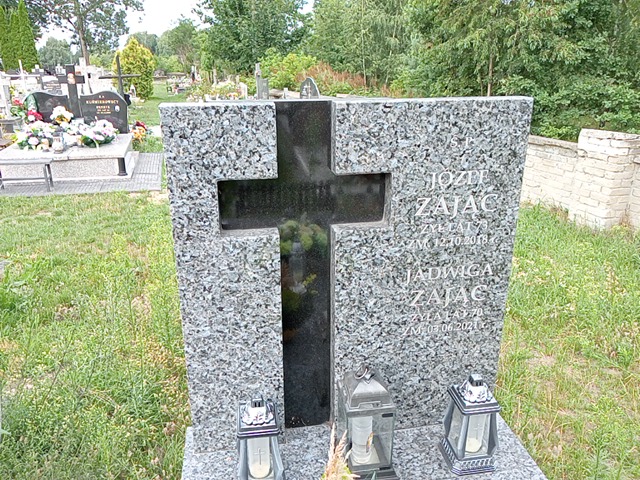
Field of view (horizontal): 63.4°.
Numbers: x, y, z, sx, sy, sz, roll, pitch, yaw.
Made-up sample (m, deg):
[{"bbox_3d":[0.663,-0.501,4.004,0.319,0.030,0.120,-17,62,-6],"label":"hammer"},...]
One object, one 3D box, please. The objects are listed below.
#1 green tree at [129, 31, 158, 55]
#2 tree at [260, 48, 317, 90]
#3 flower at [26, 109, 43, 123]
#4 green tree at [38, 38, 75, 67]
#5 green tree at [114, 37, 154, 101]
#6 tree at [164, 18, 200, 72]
[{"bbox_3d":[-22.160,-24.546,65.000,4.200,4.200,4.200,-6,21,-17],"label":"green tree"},{"bbox_3d":[-0.943,-5.045,15.500,1.750,1.600,1.600,-1,20,-3],"label":"tree"},{"bbox_3d":[-4.246,-1.852,7.700,0.240,0.220,0.200,-10,22,-27],"label":"flower"},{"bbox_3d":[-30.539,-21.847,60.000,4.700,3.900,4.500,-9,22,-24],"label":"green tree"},{"bbox_3d":[-6.557,-6.098,18.300,1.420,2.100,1.420,-7,21,-18],"label":"green tree"},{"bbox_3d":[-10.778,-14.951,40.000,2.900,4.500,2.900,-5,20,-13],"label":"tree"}]

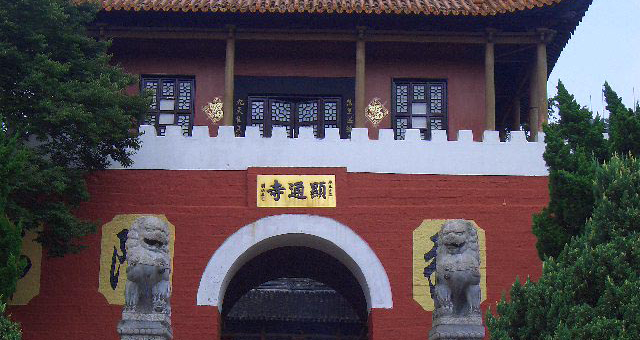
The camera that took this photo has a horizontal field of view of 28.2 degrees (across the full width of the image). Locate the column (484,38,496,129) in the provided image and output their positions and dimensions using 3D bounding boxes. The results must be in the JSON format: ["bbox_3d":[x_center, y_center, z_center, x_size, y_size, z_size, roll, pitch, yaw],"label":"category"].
[{"bbox_3d":[3.519,-1.350,26.223,0.200,3.117,0.200,1,-14,-1],"label":"column"}]

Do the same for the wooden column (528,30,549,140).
[{"bbox_3d":[4.604,-1.344,26.247,0.220,3.136,0.220,1,-14,-1],"label":"wooden column"}]

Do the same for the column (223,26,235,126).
[{"bbox_3d":[-1.871,-1.425,26.117,0.200,3.111,0.200,1,-14,-1],"label":"column"}]

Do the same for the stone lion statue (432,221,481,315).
[{"bbox_3d":[2.468,1.839,23.197,0.766,1.785,1.150,1,-14,-1],"label":"stone lion statue"}]

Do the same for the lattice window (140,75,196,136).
[{"bbox_3d":[-3.271,-1.290,27.081,1.204,1.501,0.120,1,-14,-1],"label":"lattice window"}]

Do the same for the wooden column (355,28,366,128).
[{"bbox_3d":[0.825,-1.388,26.170,0.200,3.114,0.200,1,-14,-1],"label":"wooden column"}]

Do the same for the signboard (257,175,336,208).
[{"bbox_3d":[-0.456,0.429,24.831,1.526,0.626,0.100,1,-14,-1],"label":"signboard"}]

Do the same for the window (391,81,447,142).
[{"bbox_3d":[2.128,-1.215,27.187,1.225,1.519,0.120,1,-14,-1],"label":"window"}]

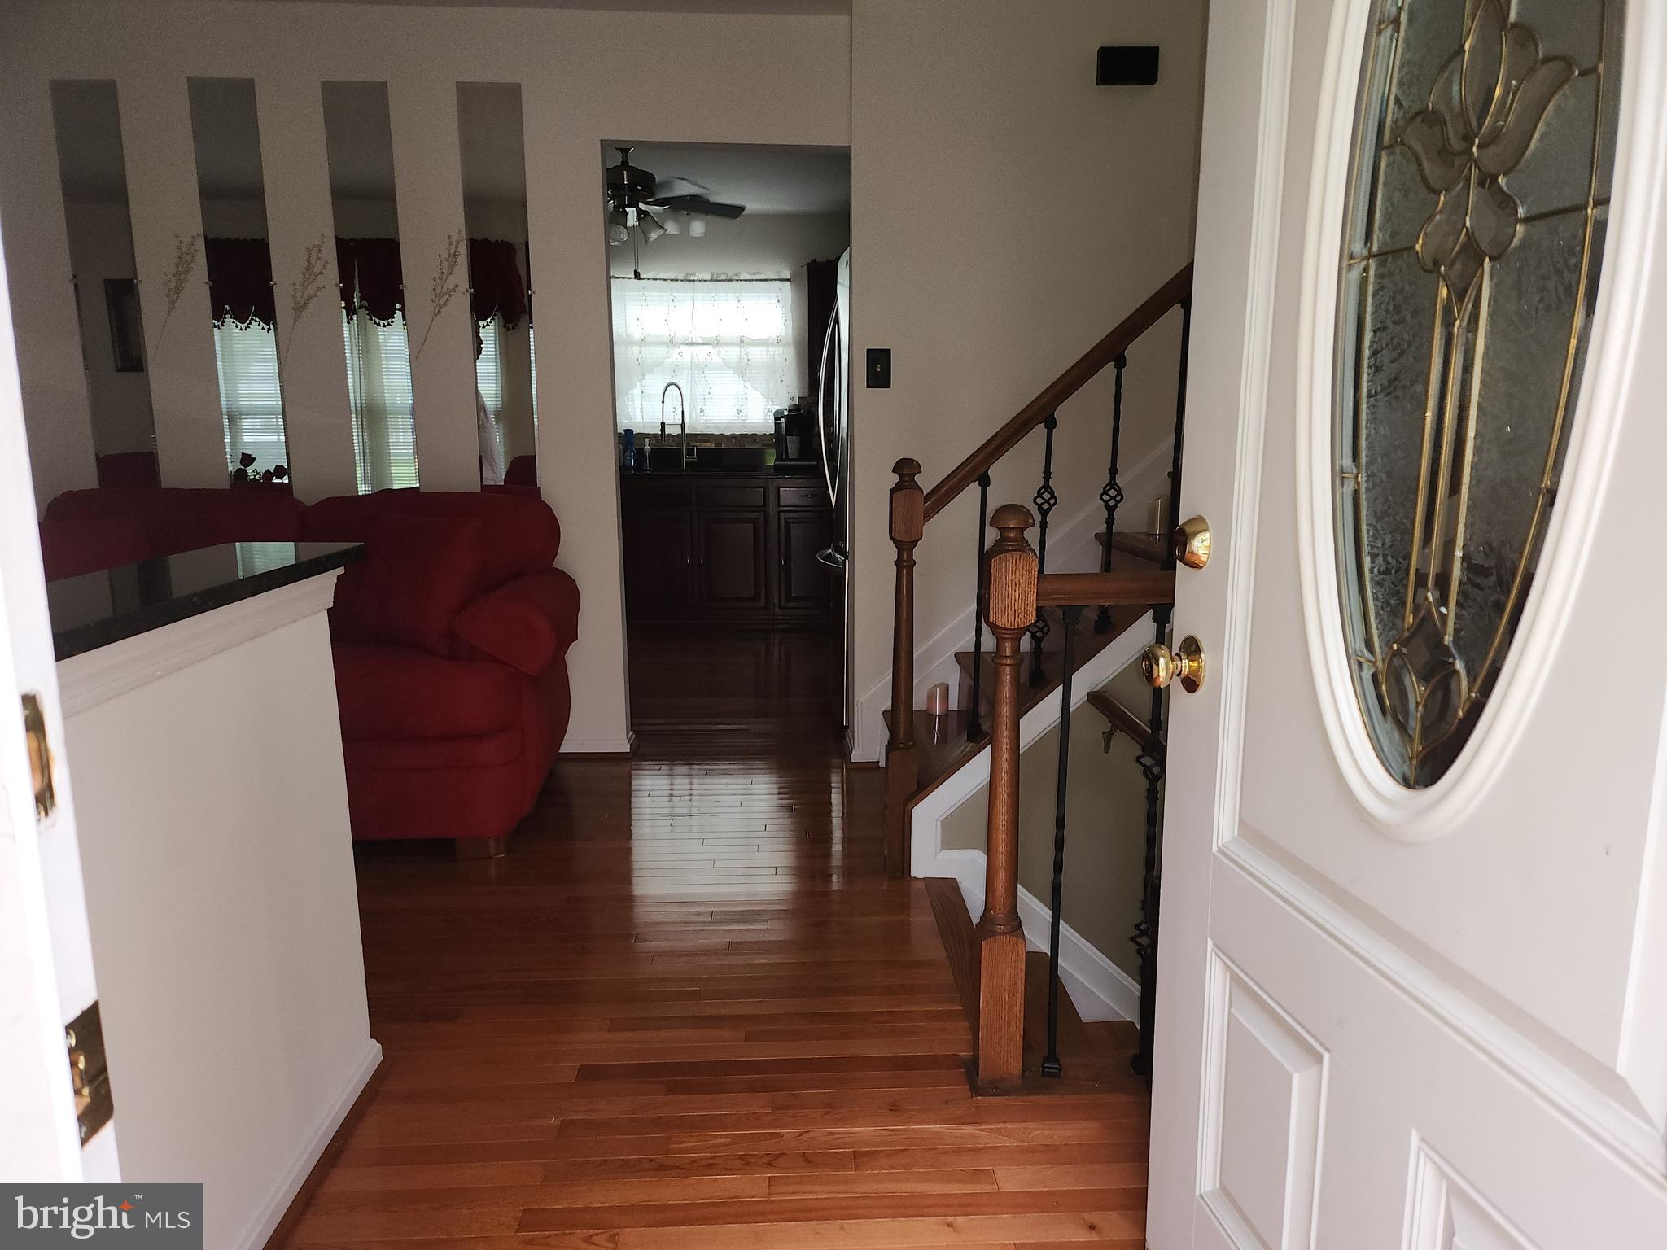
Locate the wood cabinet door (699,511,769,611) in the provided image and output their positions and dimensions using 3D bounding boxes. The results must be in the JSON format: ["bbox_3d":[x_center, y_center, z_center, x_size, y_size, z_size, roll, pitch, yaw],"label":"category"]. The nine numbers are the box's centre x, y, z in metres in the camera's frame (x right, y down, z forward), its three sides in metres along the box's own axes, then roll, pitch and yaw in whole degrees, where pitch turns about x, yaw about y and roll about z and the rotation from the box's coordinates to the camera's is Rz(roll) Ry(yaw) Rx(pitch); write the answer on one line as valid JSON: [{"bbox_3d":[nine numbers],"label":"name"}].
[{"bbox_3d":[-0.567,-0.359,6.456,0.384,0.542,0.020,-1,10,-3],"label":"wood cabinet door"}]

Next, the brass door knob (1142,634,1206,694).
[{"bbox_3d":[0.390,0.047,1.339,0.057,0.066,0.066,-2,10,-9],"label":"brass door knob"}]

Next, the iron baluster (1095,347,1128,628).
[{"bbox_3d":[0.704,-0.324,2.911,0.056,0.702,0.056,-1,10,-2],"label":"iron baluster"}]

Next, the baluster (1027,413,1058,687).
[{"bbox_3d":[0.533,-0.182,2.930,0.056,0.696,0.056,-1,10,-2],"label":"baluster"}]

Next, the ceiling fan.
[{"bbox_3d":[-0.958,-1.983,5.346,1.300,0.447,1.300,-1,10,-2],"label":"ceiling fan"}]

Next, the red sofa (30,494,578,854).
[{"bbox_3d":[-1.577,0.098,3.416,1.680,0.970,0.850,-1,10,-2],"label":"red sofa"}]

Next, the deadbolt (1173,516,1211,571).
[{"bbox_3d":[0.405,-0.092,1.316,0.025,0.062,0.062,-2,10,-9],"label":"deadbolt"}]

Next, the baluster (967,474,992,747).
[{"bbox_3d":[0.376,-0.039,2.949,0.033,0.697,0.033,-1,10,-2],"label":"baluster"}]

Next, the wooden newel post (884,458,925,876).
[{"bbox_3d":[0.184,0.115,2.969,0.080,1.080,0.080,-1,10,-2],"label":"wooden newel post"}]

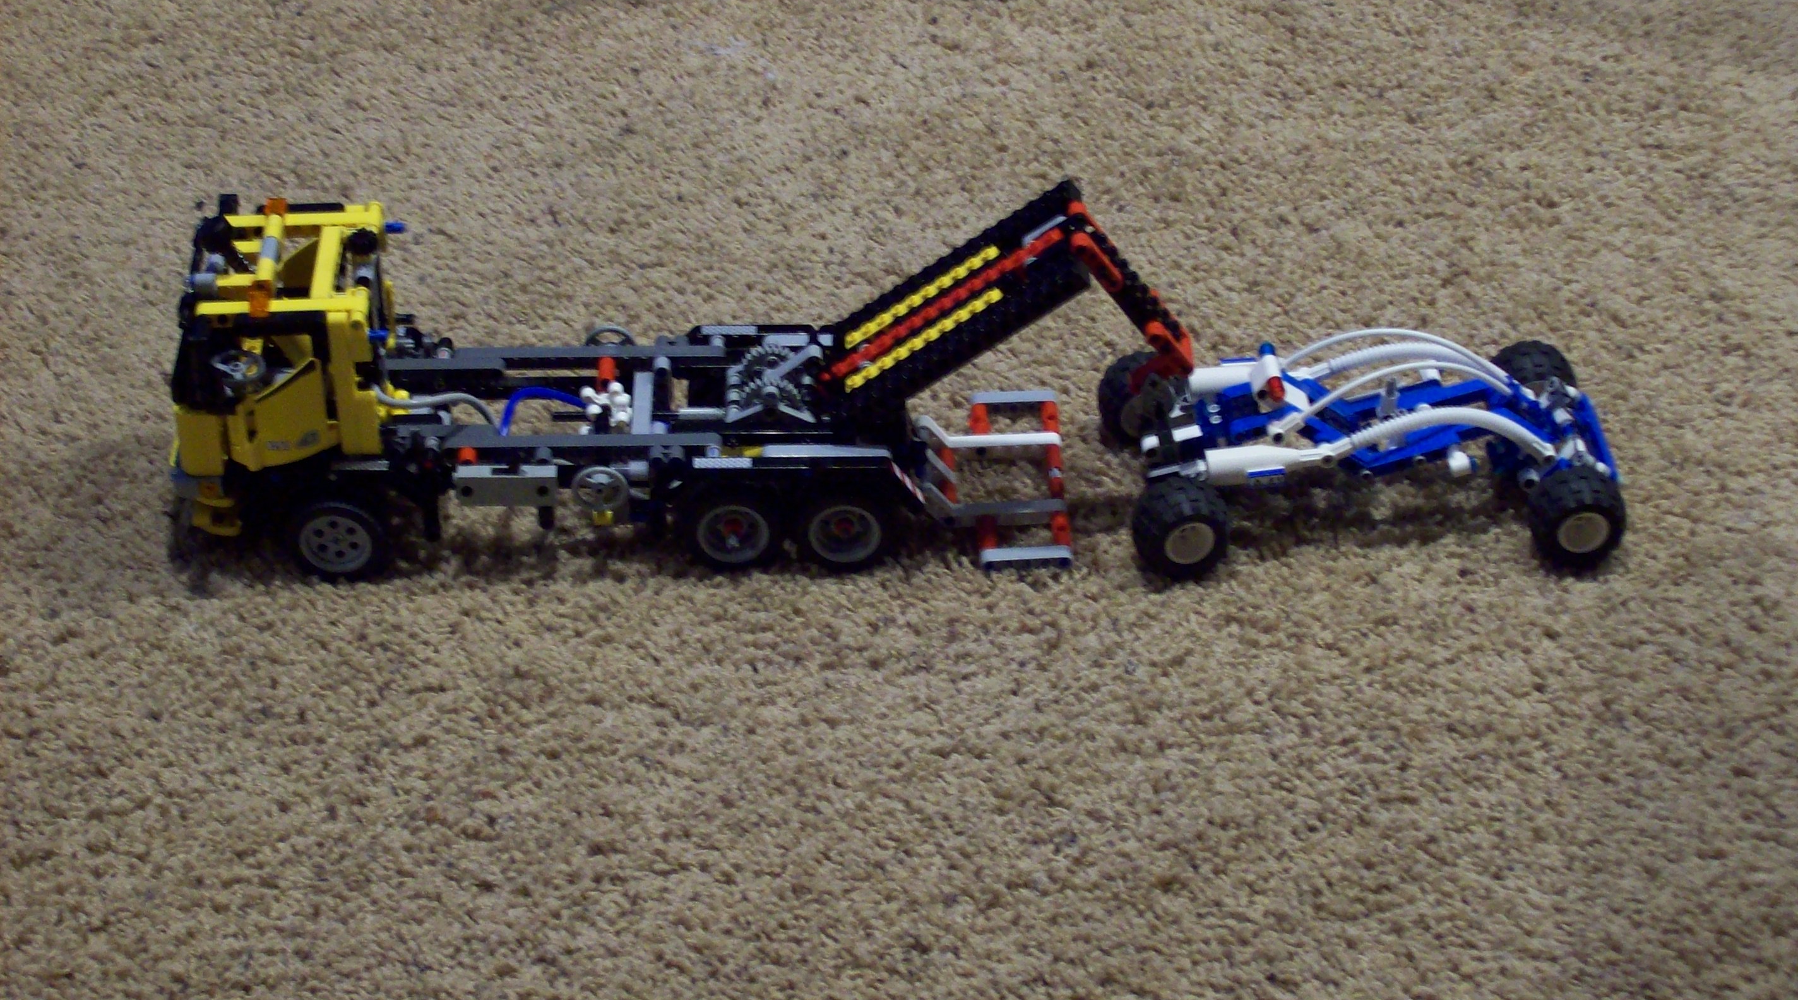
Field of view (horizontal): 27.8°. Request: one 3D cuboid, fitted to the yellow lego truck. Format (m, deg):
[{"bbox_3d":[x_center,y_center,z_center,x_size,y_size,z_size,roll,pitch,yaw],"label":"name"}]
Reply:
[{"bbox_3d":[-0.092,-0.057,1.562,0.437,0.149,0.121,0,38,0],"label":"yellow lego truck"}]

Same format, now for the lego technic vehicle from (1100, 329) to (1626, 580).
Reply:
[{"bbox_3d":[0.204,-0.034,1.586,0.213,0.083,0.118,-2,38,-3],"label":"lego technic vehicle"}]

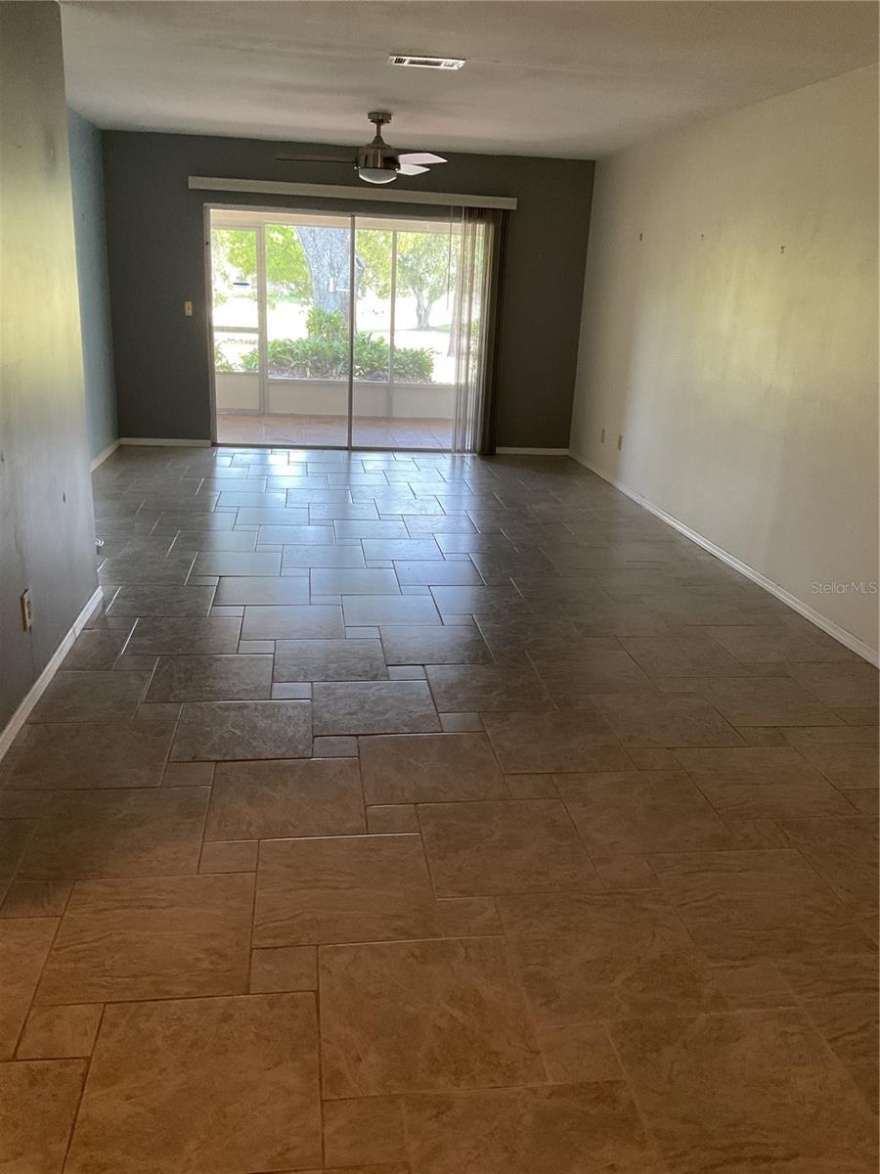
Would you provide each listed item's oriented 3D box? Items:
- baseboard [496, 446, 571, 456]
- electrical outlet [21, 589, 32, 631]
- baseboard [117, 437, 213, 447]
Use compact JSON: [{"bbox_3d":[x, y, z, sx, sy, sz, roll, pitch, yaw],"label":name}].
[{"bbox_3d":[0.816,-1.224,8.850,0.738,0.064,0.017,0,18,-8],"label":"baseboard"},{"bbox_3d":[-1.413,0.082,3.368,0.012,0.117,0.073,0,18,-8],"label":"electrical outlet"},{"bbox_3d":[-2.340,-1.229,8.399,0.778,0.066,0.017,0,18,-8],"label":"baseboard"}]

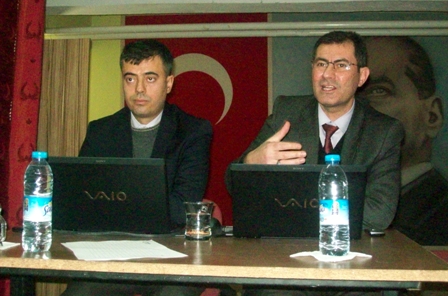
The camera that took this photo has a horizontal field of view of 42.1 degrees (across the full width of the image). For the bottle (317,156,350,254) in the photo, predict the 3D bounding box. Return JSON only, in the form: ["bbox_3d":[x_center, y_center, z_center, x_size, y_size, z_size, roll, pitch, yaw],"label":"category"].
[{"bbox_3d":[0.236,0.122,1.250,0.064,0.214,0.064,0,-3,0],"label":"bottle"}]

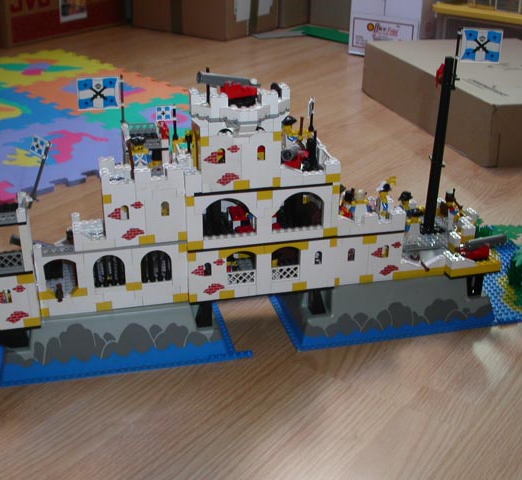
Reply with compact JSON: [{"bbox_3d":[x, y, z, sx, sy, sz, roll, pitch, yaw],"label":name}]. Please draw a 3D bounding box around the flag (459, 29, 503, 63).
[{"bbox_3d":[0.242,-0.213,0.812,0.047,0.034,0.006,5,25,9],"label":"flag"}]

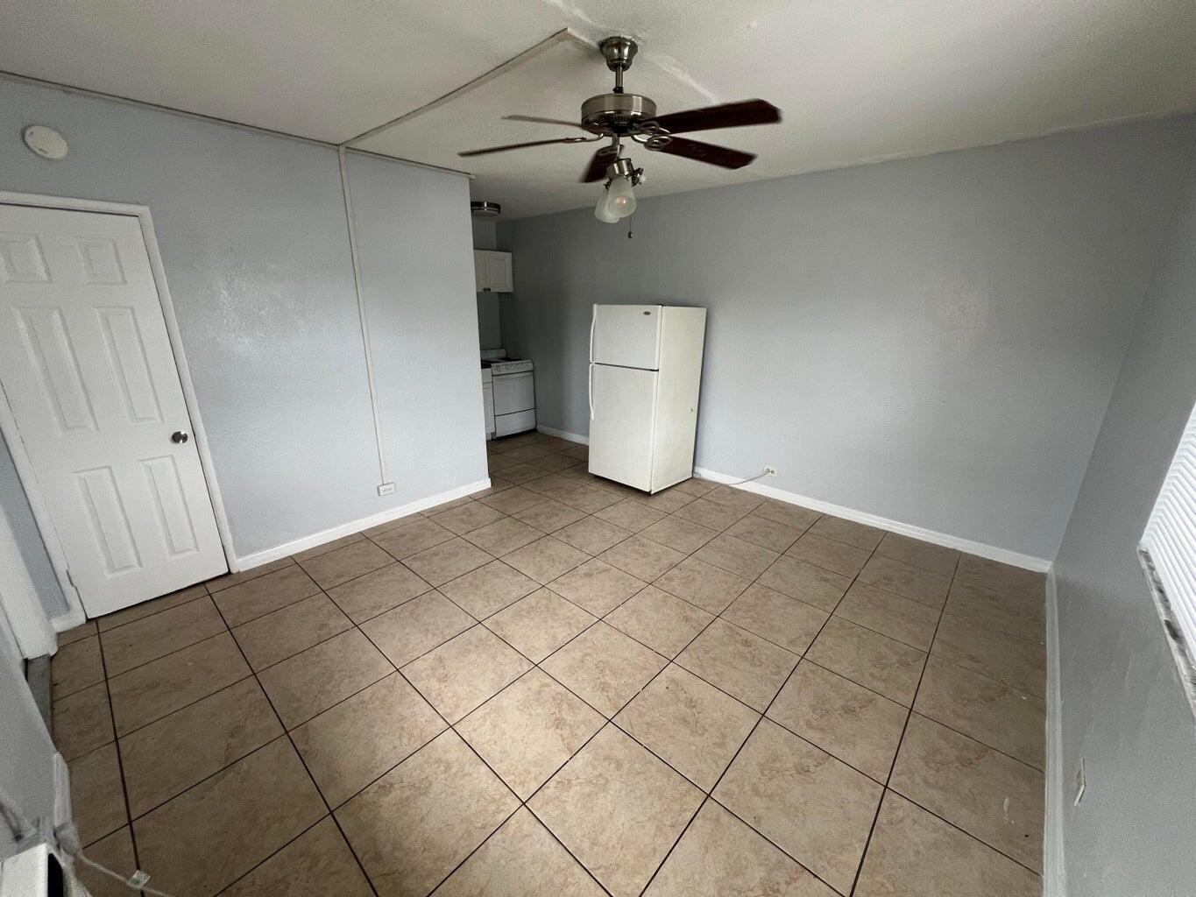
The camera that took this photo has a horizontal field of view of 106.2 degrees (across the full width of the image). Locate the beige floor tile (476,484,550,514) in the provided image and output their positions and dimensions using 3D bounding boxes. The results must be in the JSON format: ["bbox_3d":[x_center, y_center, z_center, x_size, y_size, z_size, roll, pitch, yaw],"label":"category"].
[{"bbox_3d":[-0.719,0.449,3.888,0.440,0.010,0.440,15,22,39],"label":"beige floor tile"}]

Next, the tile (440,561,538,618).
[{"bbox_3d":[-0.649,0.848,2.724,0.452,0.010,0.452,15,22,40],"label":"tile"}]

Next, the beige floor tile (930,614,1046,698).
[{"bbox_3d":[1.975,1.026,2.276,0.425,0.015,0.450,15,23,39],"label":"beige floor tile"}]

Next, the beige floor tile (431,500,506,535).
[{"bbox_3d":[-1.046,0.567,3.636,0.446,0.015,0.446,15,22,39],"label":"beige floor tile"}]

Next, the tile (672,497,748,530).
[{"bbox_3d":[0.930,0.560,3.758,0.452,0.010,0.452,15,22,40],"label":"tile"}]

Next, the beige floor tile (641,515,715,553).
[{"bbox_3d":[0.617,0.656,3.422,0.452,0.010,0.452,15,22,40],"label":"beige floor tile"}]

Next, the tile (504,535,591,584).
[{"bbox_3d":[-0.353,0.754,3.054,0.446,0.015,0.446,15,22,39],"label":"tile"}]

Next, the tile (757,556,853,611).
[{"bbox_3d":[1.312,0.843,2.846,0.450,0.015,0.450,15,23,39],"label":"tile"}]

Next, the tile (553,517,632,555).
[{"bbox_3d":[-0.038,0.657,3.402,0.450,0.015,0.450,15,23,39],"label":"tile"}]

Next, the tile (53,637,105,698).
[{"bbox_3d":[-2.383,0.987,2.057,0.440,0.010,0.156,15,22,39],"label":"tile"}]

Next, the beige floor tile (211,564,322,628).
[{"bbox_3d":[-1.941,0.855,2.655,0.452,0.010,0.452,15,22,40],"label":"beige floor tile"}]

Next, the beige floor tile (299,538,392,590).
[{"bbox_3d":[-1.644,0.759,2.975,0.446,0.015,0.446,15,22,39],"label":"beige floor tile"}]

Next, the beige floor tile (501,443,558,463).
[{"bbox_3d":[-0.828,0.056,5.286,0.450,0.015,0.450,15,23,39],"label":"beige floor tile"}]

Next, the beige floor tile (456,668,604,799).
[{"bbox_3d":[-0.262,1.098,1.786,0.440,0.010,0.440,15,22,39],"label":"beige floor tile"}]

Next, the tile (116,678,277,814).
[{"bbox_3d":[-1.546,1.131,1.756,0.446,0.015,0.446,15,22,39],"label":"tile"}]

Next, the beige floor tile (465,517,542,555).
[{"bbox_3d":[-0.701,0.661,3.368,0.450,0.015,0.450,15,23,39],"label":"beige floor tile"}]

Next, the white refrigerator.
[{"bbox_3d":[0.454,-0.497,4.359,0.745,1.670,0.762,16,22,43],"label":"white refrigerator"}]

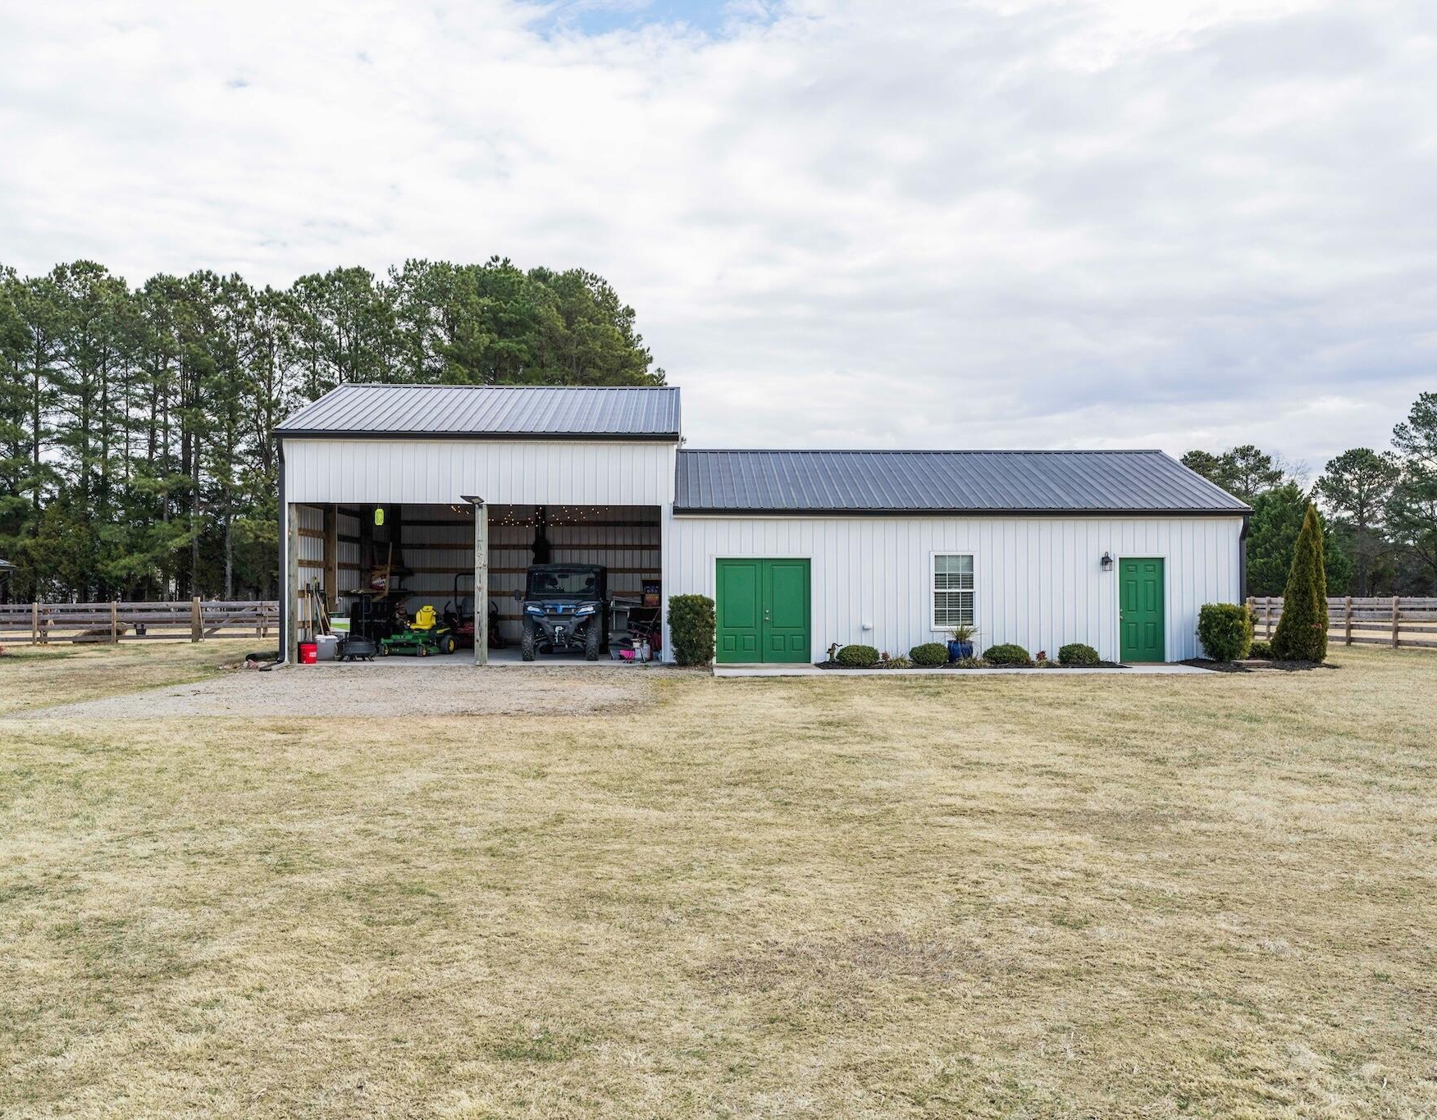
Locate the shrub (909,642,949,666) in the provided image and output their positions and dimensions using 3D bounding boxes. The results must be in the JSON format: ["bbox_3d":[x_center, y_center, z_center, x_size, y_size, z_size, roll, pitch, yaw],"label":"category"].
[{"bbox_3d":[3.921,1.749,24.325,0.740,0.450,0.740,0,-1,-1],"label":"shrub"}]

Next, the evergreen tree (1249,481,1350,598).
[{"bbox_3d":[32.961,-0.545,75.078,6.600,7.800,6.600,0,-1,-1],"label":"evergreen tree"}]

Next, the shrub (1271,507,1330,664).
[{"bbox_3d":[11.182,0.430,25.131,1.100,3.060,1.100,0,-1,-1],"label":"shrub"}]

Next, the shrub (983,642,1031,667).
[{"bbox_3d":[5.383,1.750,24.365,0.870,0.450,0.800,0,-1,-1],"label":"shrub"}]

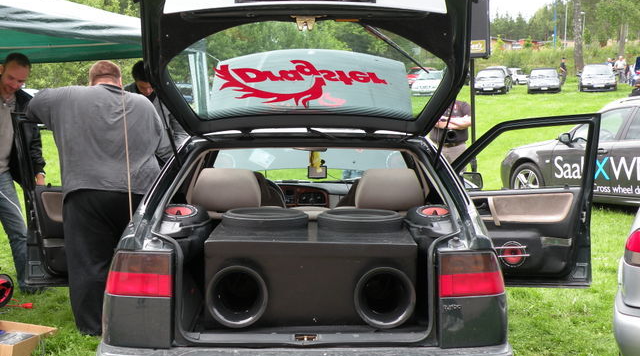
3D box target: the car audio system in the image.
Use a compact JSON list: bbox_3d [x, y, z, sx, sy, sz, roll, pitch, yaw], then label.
[{"bbox_3d":[0.024,0.380,4.500,1.050,0.420,0.600,0,6,-1],"label":"car audio system"}]

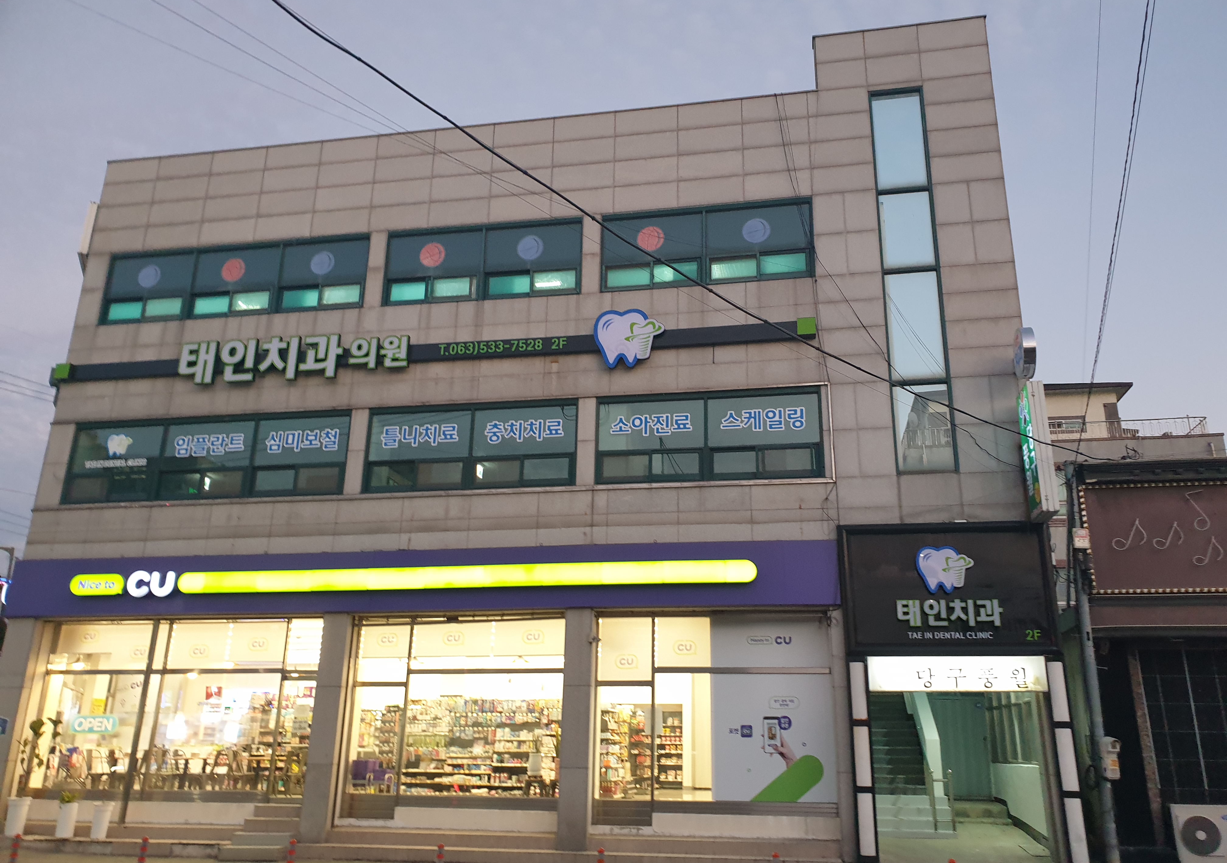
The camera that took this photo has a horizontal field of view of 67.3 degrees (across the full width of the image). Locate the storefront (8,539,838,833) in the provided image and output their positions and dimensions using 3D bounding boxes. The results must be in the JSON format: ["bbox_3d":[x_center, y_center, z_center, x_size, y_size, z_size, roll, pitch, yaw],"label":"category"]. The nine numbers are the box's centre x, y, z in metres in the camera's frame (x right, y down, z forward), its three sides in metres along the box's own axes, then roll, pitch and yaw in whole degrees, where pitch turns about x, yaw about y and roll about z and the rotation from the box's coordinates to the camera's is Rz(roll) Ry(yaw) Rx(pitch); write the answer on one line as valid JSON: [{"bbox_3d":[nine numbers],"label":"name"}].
[{"bbox_3d":[-3.457,3.908,14.299,13.727,4.031,0.550,-2,-18,10],"label":"storefront"}]

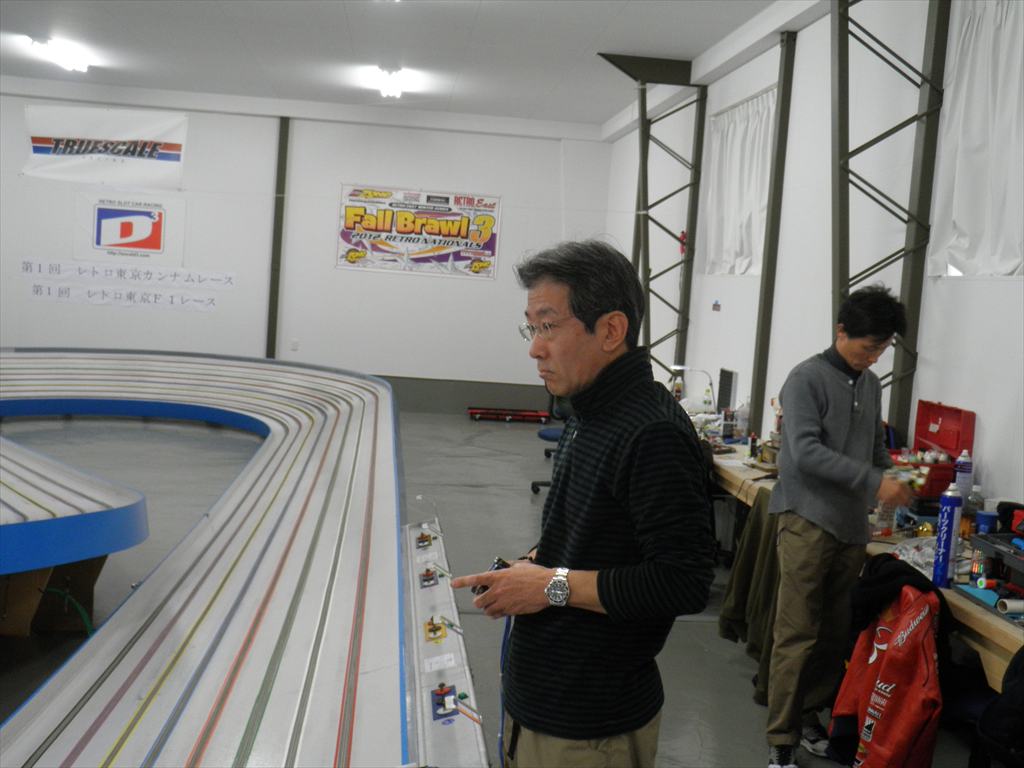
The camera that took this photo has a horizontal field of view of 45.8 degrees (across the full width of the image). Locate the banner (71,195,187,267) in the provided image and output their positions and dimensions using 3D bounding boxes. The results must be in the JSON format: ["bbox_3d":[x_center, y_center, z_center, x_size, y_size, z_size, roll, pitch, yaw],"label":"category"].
[{"bbox_3d":[-4.031,-1.627,12.793,1.139,0.708,0.020,4,5,-5],"label":"banner"}]

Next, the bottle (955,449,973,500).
[{"bbox_3d":[1.685,0.402,4.564,0.063,0.310,0.063,6,6,20],"label":"bottle"}]

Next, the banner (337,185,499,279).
[{"bbox_3d":[-0.998,-1.628,13.048,1.719,0.898,0.020,4,5,-5],"label":"banner"}]

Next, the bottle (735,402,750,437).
[{"bbox_3d":[1.344,0.213,7.029,0.075,0.190,0.075,5,5,12],"label":"bottle"}]

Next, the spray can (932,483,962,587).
[{"bbox_3d":[1.318,0.459,3.666,0.066,0.310,0.066,4,5,0],"label":"spray can"}]

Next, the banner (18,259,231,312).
[{"bbox_3d":[-4.073,-1.046,12.850,2.252,0.429,0.015,4,5,-5],"label":"banner"}]

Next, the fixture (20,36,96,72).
[{"bbox_3d":[-3.887,-2.825,10.433,0.230,0.110,1.250,4,5,-5],"label":"fixture"}]

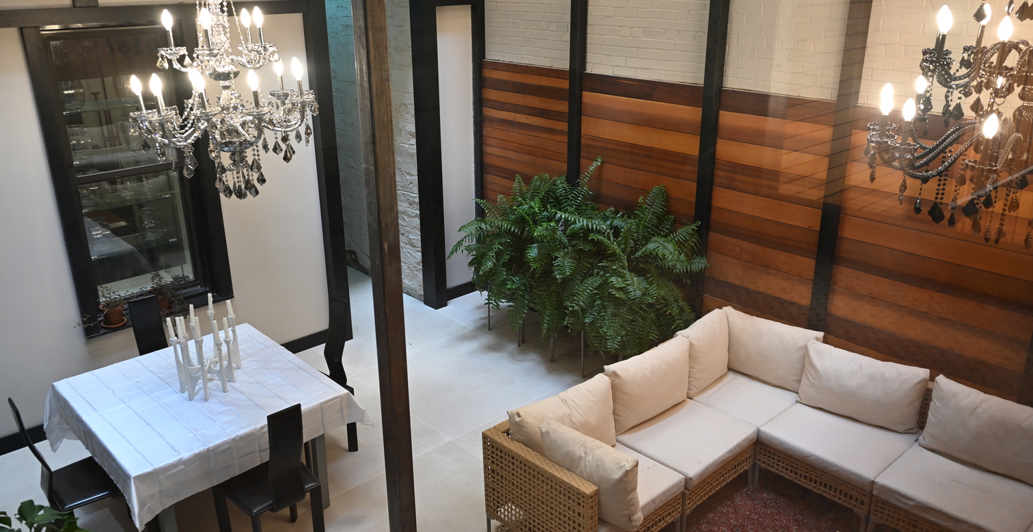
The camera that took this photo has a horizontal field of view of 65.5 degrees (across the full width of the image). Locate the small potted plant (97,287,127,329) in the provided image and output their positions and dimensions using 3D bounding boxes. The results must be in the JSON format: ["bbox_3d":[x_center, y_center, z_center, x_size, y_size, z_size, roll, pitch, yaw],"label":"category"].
[{"bbox_3d":[-2.761,0.267,5.475,0.180,0.256,0.180,-18,27,-39],"label":"small potted plant"}]

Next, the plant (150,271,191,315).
[{"bbox_3d":[-2.479,0.170,5.718,0.265,0.265,0.210,-18,27,-39],"label":"plant"}]

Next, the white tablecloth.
[{"bbox_3d":[-1.751,0.809,4.516,1.240,0.290,1.320,-18,27,-39],"label":"white tablecloth"}]

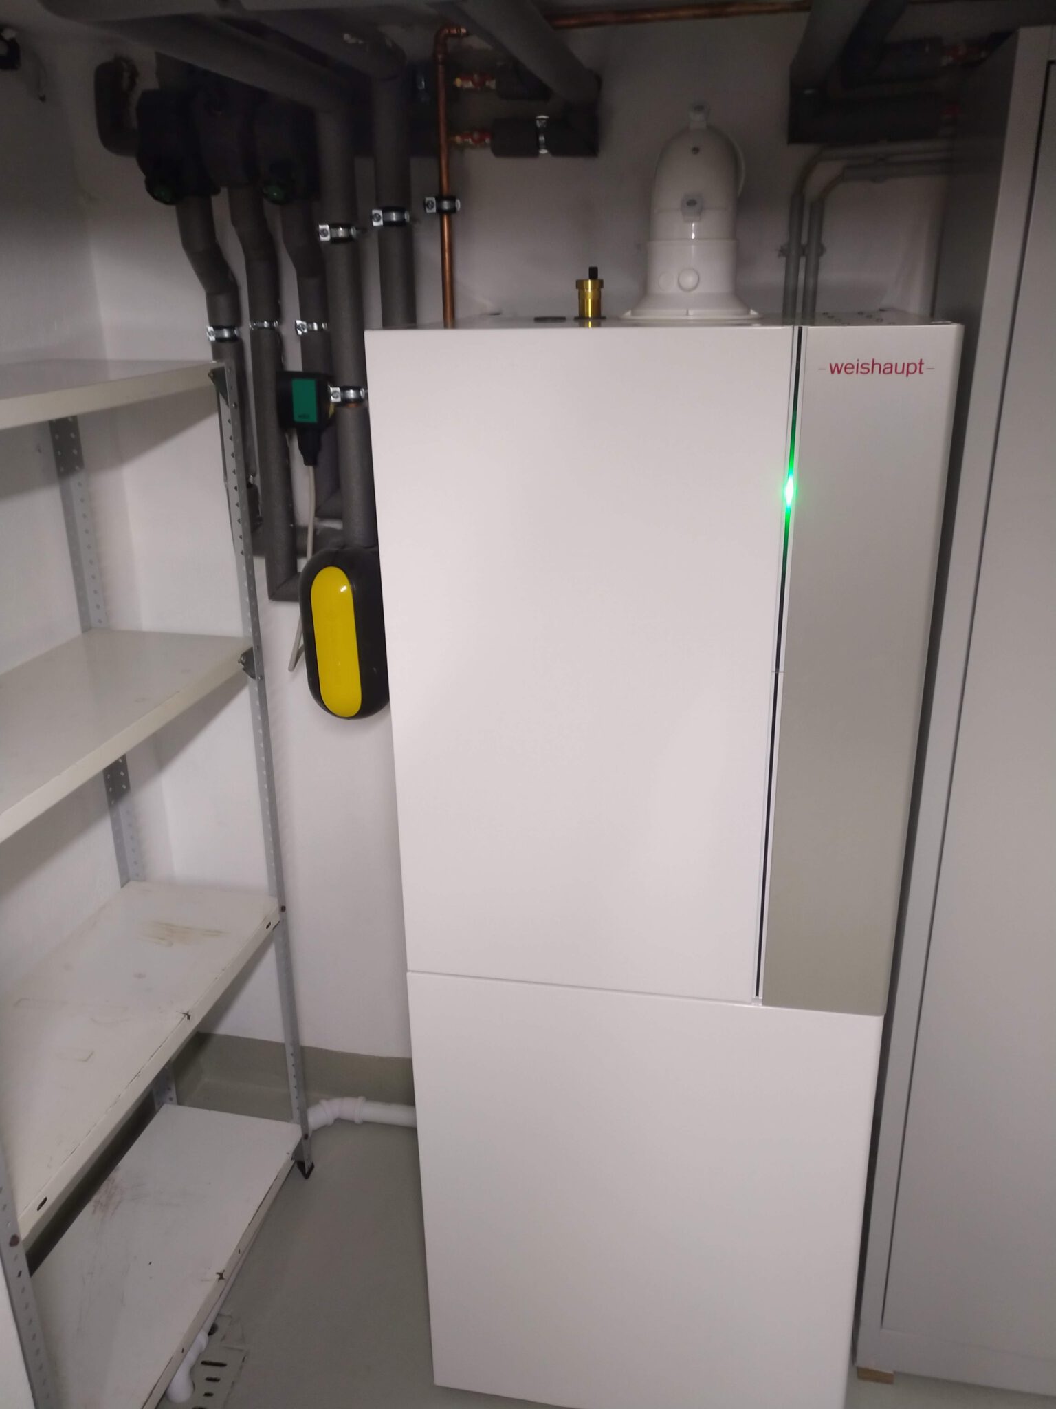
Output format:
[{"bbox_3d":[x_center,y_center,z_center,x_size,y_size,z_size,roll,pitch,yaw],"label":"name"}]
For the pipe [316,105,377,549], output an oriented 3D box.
[{"bbox_3d":[-0.281,-0.572,1.484,0.055,0.640,0.055,2,20,9],"label":"pipe"}]

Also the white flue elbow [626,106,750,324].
[{"bbox_3d":[0.199,-0.597,1.166,0.145,0.215,0.190,2,20,9],"label":"white flue elbow"}]

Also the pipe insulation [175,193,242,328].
[{"bbox_3d":[-0.503,-0.690,1.473,0.068,0.190,0.066,2,20,9],"label":"pipe insulation"}]

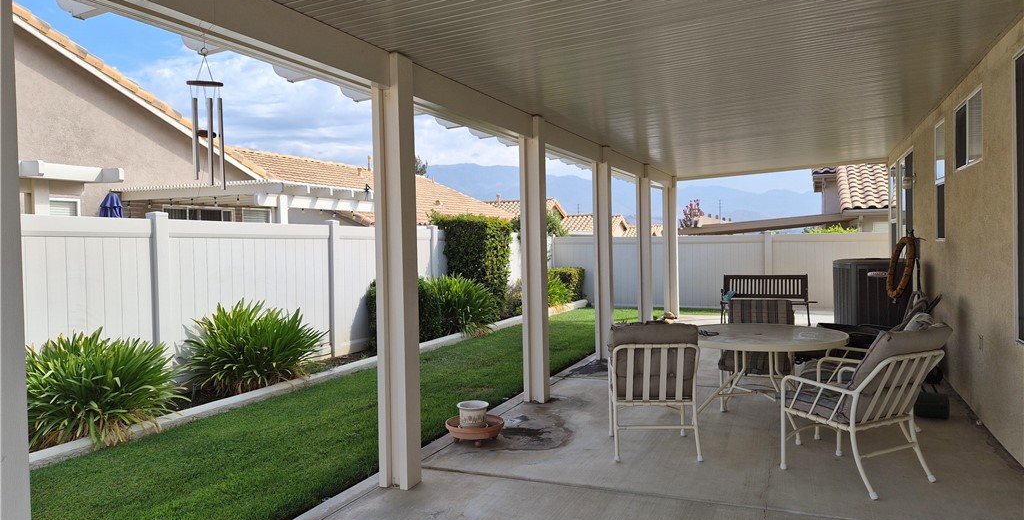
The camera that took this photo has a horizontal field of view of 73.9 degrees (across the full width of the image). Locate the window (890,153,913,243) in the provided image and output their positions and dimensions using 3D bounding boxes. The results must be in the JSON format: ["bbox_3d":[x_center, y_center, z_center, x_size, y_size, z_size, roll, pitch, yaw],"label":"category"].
[{"bbox_3d":[5.764,-0.621,10.045,0.100,1.725,2.817,-1,1,24],"label":"window"}]

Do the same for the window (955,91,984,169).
[{"bbox_3d":[3.786,-1.050,5.629,0.066,0.558,1.051,-1,1,24],"label":"window"}]

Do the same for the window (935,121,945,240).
[{"bbox_3d":[4.376,-0.792,6.907,0.090,1.197,0.514,-1,1,24],"label":"window"}]

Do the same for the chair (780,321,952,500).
[{"bbox_3d":[2.126,0.853,4.131,0.577,0.942,0.803,-2,1,-29],"label":"chair"}]

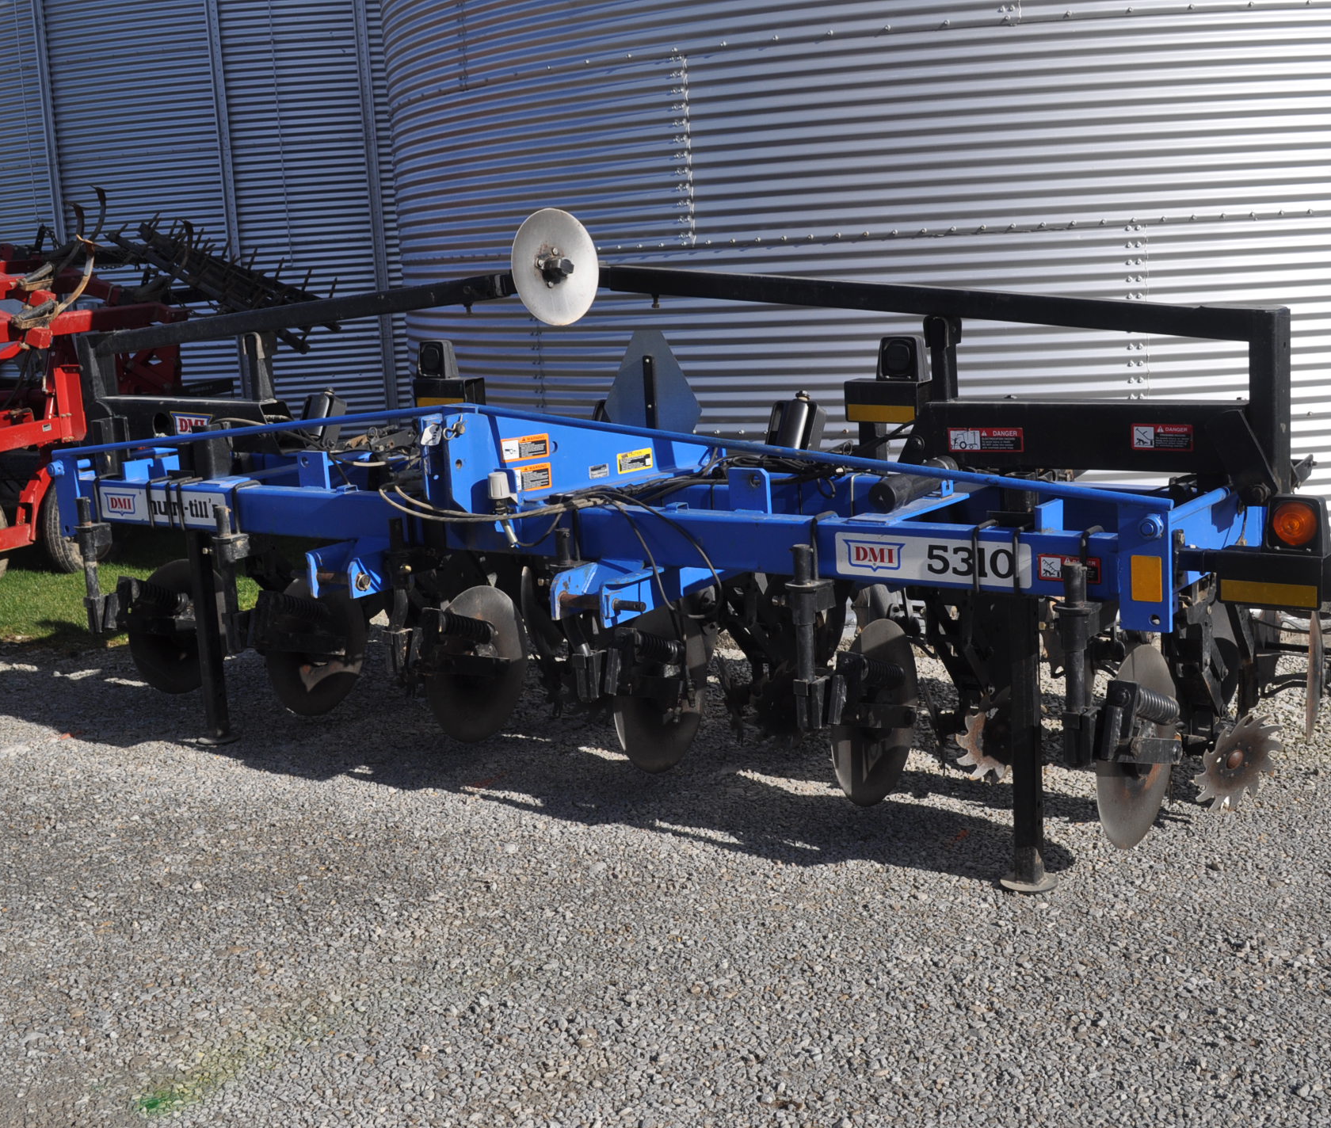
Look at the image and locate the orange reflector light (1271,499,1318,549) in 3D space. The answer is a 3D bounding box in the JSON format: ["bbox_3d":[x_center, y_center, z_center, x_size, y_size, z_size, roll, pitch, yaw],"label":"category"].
[{"bbox_3d":[1.462,-0.092,4.267,0.107,0.107,0.040,4,13,37],"label":"orange reflector light"}]

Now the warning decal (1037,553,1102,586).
[{"bbox_3d":[1.006,0.013,4.564,0.167,0.065,0.005,4,13,37],"label":"warning decal"}]

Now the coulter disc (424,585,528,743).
[{"bbox_3d":[-0.620,0.327,6.053,0.025,0.515,0.515,4,13,36],"label":"coulter disc"}]

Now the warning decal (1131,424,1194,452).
[{"bbox_3d":[1.298,-0.331,4.801,0.167,0.066,0.005,4,13,37],"label":"warning decal"}]

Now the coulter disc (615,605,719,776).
[{"bbox_3d":[-0.013,0.373,5.596,0.025,0.515,0.515,4,13,36],"label":"coulter disc"}]

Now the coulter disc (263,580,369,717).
[{"bbox_3d":[-1.228,0.280,6.510,0.025,0.515,0.515,4,13,36],"label":"coulter disc"}]

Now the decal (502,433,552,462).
[{"bbox_3d":[-0.414,-0.346,5.456,0.165,0.067,0.005,-10,12,-35],"label":"decal"}]

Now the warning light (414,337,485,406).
[{"bbox_3d":[-0.782,-0.673,6.620,0.250,0.262,0.105,4,13,37],"label":"warning light"}]

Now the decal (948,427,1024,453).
[{"bbox_3d":[0.890,-0.344,5.111,0.233,0.066,0.005,4,13,37],"label":"decal"}]

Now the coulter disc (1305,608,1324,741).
[{"bbox_3d":[1.901,0.305,5.384,0.050,0.450,0.450,0,11,19],"label":"coulter disc"}]

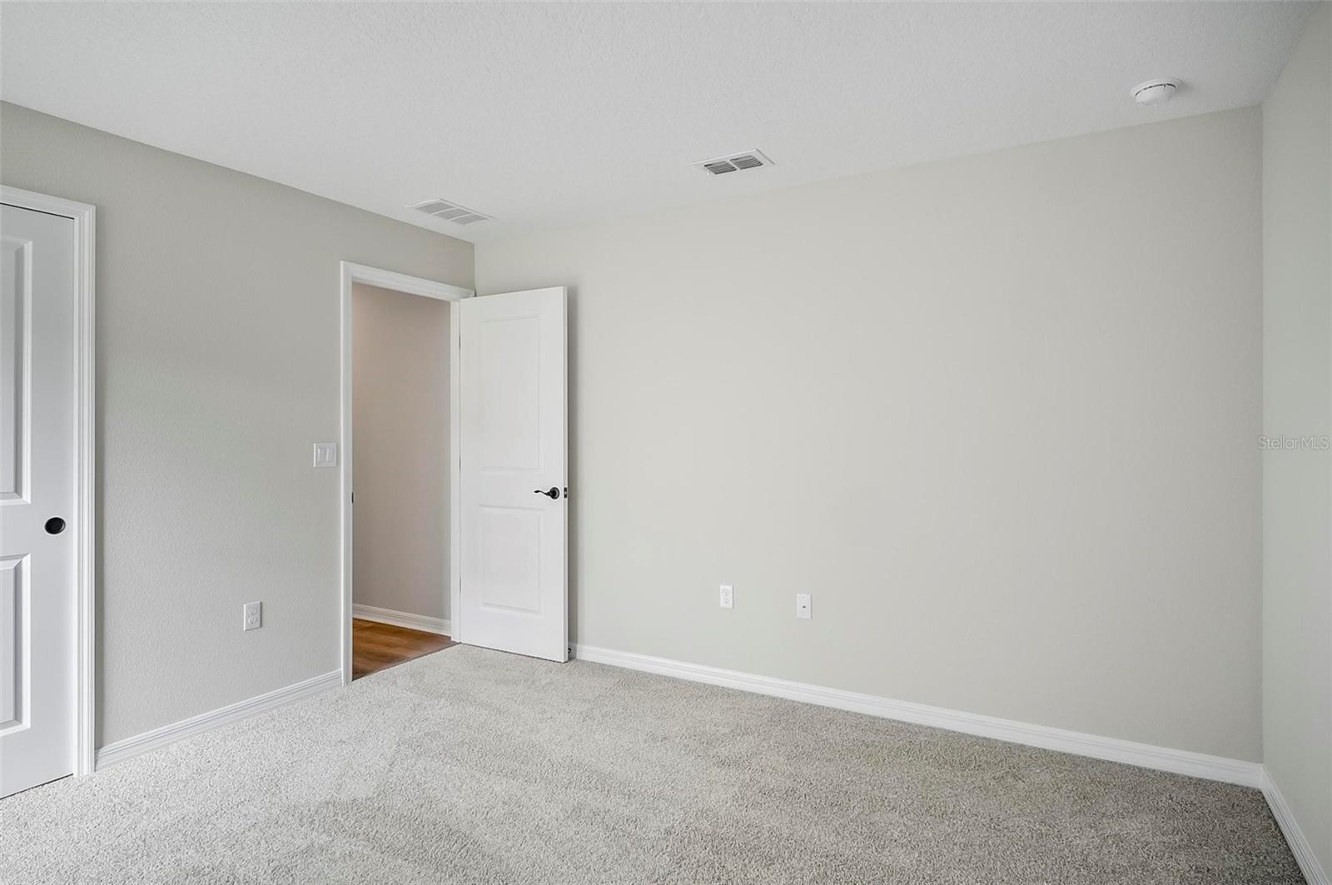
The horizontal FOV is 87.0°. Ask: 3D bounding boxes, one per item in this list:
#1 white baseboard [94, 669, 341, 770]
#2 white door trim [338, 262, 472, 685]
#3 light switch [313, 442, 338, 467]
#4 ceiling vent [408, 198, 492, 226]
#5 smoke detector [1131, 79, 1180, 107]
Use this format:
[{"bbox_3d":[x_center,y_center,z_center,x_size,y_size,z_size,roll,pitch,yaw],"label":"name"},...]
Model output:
[{"bbox_3d":[-1.871,1.182,3.080,0.016,0.088,1.028,0,1,30],"label":"white baseboard"},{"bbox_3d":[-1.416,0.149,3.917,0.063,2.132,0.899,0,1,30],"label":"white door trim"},{"bbox_3d":[-1.669,0.063,3.438,0.010,0.116,0.118,0,1,30],"label":"light switch"},{"bbox_3d":[-1.119,-1.185,3.673,0.254,0.020,0.390,0,1,30],"label":"ceiling vent"},{"bbox_3d":[1.650,-1.173,2.367,0.132,0.040,0.132,0,1,30],"label":"smoke detector"}]

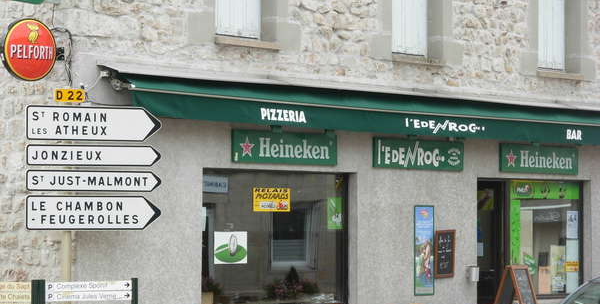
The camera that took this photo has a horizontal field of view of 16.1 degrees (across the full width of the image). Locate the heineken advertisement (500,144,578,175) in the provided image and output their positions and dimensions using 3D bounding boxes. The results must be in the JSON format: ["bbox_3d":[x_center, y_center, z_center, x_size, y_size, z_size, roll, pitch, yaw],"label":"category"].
[{"bbox_3d":[3.597,0.110,31.871,0.050,0.420,2.021,-1,-3,42],"label":"heineken advertisement"}]

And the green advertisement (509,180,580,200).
[{"bbox_3d":[3.743,0.585,32.369,0.030,0.280,1.980,-1,-2,38],"label":"green advertisement"}]

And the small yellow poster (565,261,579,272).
[{"bbox_3d":[4.218,1.774,32.826,0.010,0.152,0.378,-1,-3,42],"label":"small yellow poster"}]

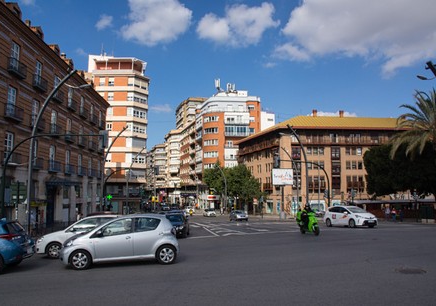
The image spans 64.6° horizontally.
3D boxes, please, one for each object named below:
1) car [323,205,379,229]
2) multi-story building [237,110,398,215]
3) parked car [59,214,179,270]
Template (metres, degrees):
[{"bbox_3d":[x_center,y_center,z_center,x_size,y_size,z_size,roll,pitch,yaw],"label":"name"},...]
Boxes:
[{"bbox_3d":[10.200,4.942,26.663,1.775,1.575,4.600,3,-9,-18],"label":"car"},{"bbox_3d":[23.500,2.791,78.857,33.500,21.000,18.000,1,-8,-5],"label":"multi-story building"},{"bbox_3d":[-2.960,2.580,10.450,3.420,1.460,1.630,3,-8,-18],"label":"parked car"}]

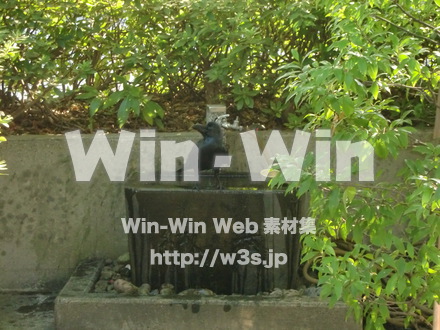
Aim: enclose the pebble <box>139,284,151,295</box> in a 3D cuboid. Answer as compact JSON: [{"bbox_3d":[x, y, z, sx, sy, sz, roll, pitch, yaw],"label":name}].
[{"bbox_3d":[-0.389,0.642,7.330,0.063,0.055,0.060,0,4,0],"label":"pebble"}]

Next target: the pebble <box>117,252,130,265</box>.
[{"bbox_3d":[-0.563,0.545,8.300,0.085,0.062,0.072,0,4,0],"label":"pebble"}]

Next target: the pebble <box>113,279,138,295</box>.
[{"bbox_3d":[-0.487,0.626,7.340,0.130,0.075,0.085,0,4,0],"label":"pebble"}]

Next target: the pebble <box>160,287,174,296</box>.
[{"bbox_3d":[-0.270,0.650,7.320,0.072,0.050,0.062,0,4,0],"label":"pebble"}]

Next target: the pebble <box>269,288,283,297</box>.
[{"bbox_3d":[0.285,0.658,7.320,0.073,0.046,0.062,0,4,0],"label":"pebble"}]

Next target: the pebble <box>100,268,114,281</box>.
[{"bbox_3d":[-0.610,0.594,7.720,0.074,0.056,0.068,0,4,0],"label":"pebble"}]

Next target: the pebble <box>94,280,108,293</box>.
[{"bbox_3d":[-0.613,0.628,7.360,0.070,0.056,0.066,0,4,0],"label":"pebble"}]

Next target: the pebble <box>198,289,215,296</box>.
[{"bbox_3d":[-0.069,0.658,7.320,0.080,0.046,0.065,0,4,0],"label":"pebble"}]

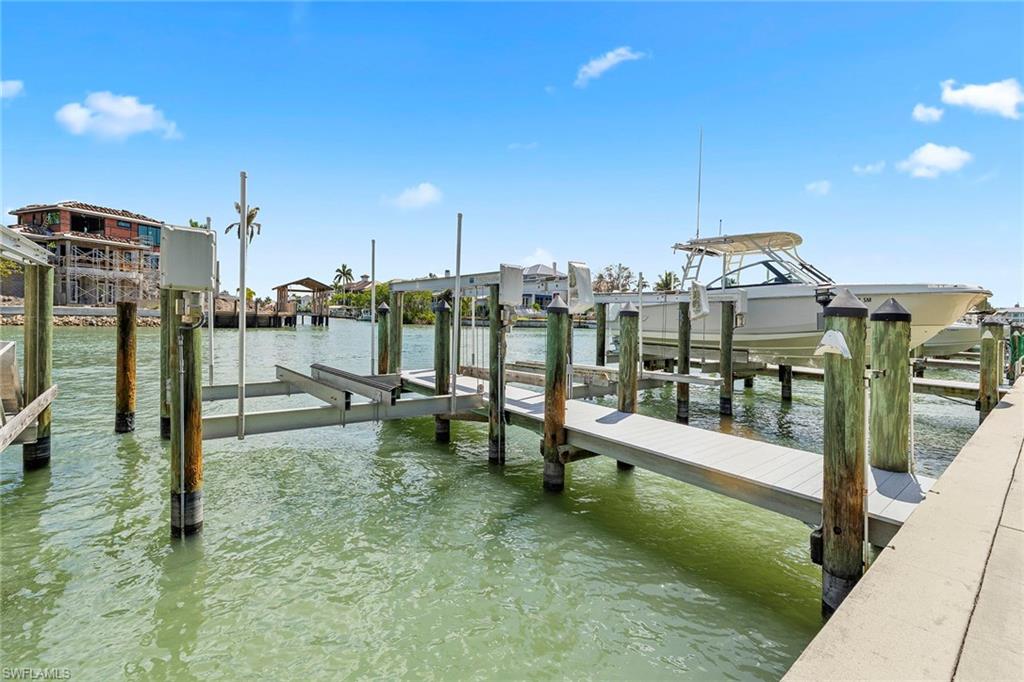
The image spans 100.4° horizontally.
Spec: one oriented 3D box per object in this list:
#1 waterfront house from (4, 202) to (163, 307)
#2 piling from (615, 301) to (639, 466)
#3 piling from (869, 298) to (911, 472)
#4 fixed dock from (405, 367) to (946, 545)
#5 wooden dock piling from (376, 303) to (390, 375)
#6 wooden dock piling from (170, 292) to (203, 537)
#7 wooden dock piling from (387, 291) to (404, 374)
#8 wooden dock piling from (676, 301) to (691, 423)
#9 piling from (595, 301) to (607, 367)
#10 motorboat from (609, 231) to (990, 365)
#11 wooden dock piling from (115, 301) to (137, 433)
[{"bbox_3d":[-56.152,-11.017,57.500,11.500,12.600,12.500,2,3,19],"label":"waterfront house"},{"bbox_3d":[1.802,0.707,6.627,0.280,2.617,0.280,-2,5,-39],"label":"piling"},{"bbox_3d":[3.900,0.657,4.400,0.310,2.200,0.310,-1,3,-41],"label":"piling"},{"bbox_3d":[0.389,1.185,7.354,1.400,0.260,9.900,-2,5,-39],"label":"fixed dock"},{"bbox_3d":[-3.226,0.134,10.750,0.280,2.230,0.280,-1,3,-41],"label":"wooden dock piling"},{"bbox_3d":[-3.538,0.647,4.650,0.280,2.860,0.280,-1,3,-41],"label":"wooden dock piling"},{"bbox_3d":[-2.694,0.302,9.861,0.275,2.901,0.275,-2,5,-39],"label":"wooden dock piling"},{"bbox_3d":[3.872,0.491,9.616,0.260,2.731,0.260,-2,5,-39],"label":"wooden dock piling"},{"bbox_3d":[2.381,0.355,11.316,0.255,2.743,0.255,-2,5,-39],"label":"piling"},{"bbox_3d":[6.582,-1.181,12.100,2.900,3.400,9.200,-1,3,-41],"label":"motorboat"},{"bbox_3d":[-7.636,0.507,8.438,0.285,2.566,0.285,-2,5,-39],"label":"wooden dock piling"}]

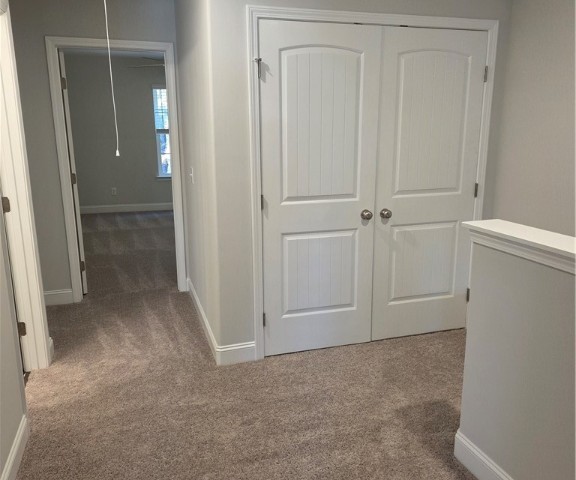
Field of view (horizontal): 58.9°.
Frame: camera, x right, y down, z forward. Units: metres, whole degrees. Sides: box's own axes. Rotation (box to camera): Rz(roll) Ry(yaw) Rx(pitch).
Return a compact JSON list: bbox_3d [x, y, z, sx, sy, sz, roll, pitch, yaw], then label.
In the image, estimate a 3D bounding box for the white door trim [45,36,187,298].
[{"bbox_3d":[-1.381,-0.543,4.263,0.944,2.111,0.140,-4,14,-17],"label":"white door trim"}]

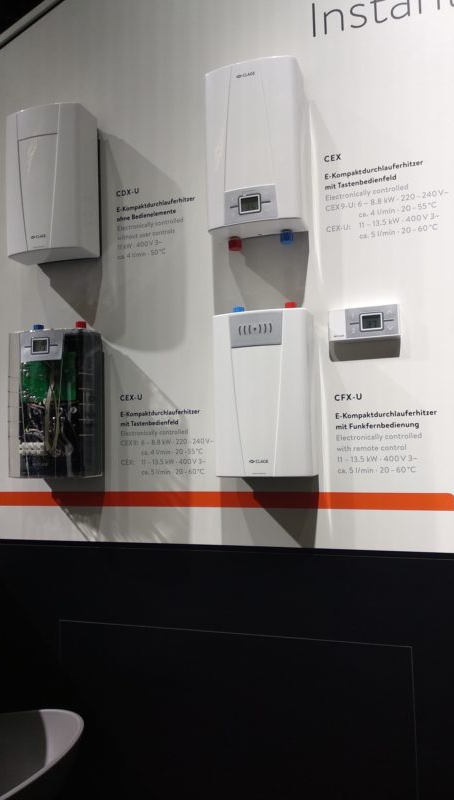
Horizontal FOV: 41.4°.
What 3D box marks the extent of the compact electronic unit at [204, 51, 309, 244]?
[{"bbox_3d":[0.055,-0.456,1.129,0.177,0.311,0.102,-3,-3,17],"label":"compact electronic unit"}]

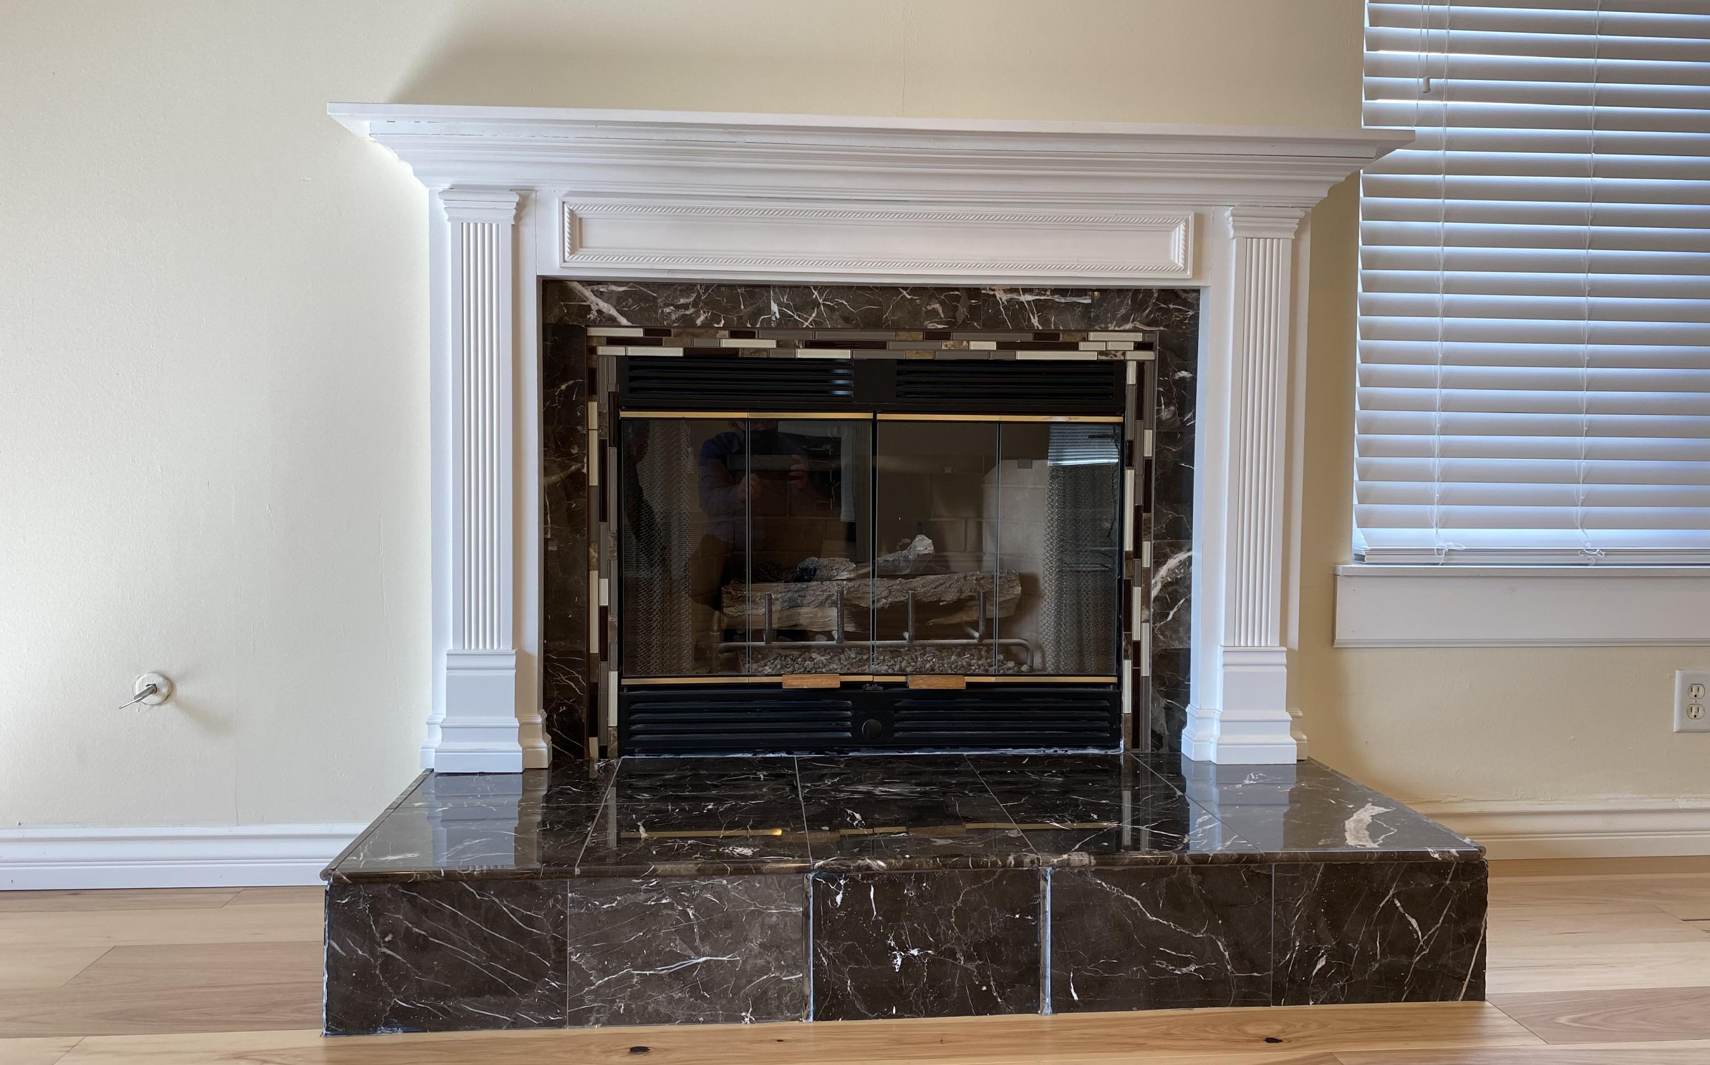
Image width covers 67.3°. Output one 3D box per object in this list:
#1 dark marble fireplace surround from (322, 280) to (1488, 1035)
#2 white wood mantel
[{"bbox_3d":[0.076,0.106,2.001,1.577,1.062,0.623,0,3,-5],"label":"dark marble fireplace surround"},{"bbox_3d":[0.048,-0.135,2.209,1.776,1.089,0.180,0,3,-5],"label":"white wood mantel"}]

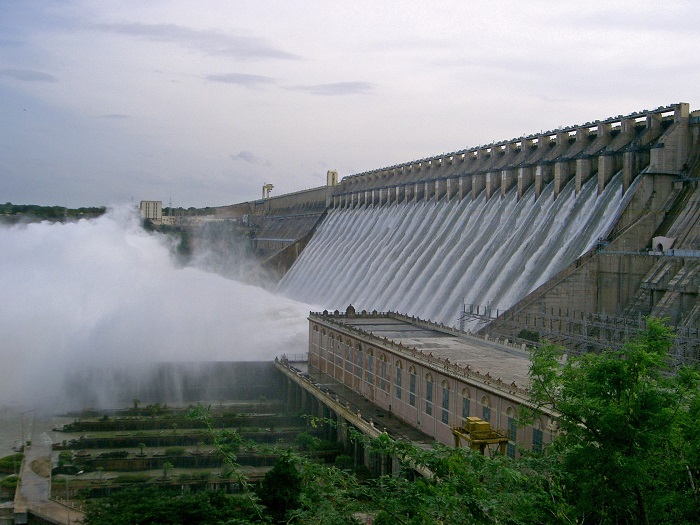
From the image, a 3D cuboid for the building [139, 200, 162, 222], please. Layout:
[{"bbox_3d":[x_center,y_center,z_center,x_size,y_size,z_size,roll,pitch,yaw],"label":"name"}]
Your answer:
[{"bbox_3d":[-270.450,-68.309,1073.303,27.200,29.300,28.000,1,2,-18],"label":"building"}]

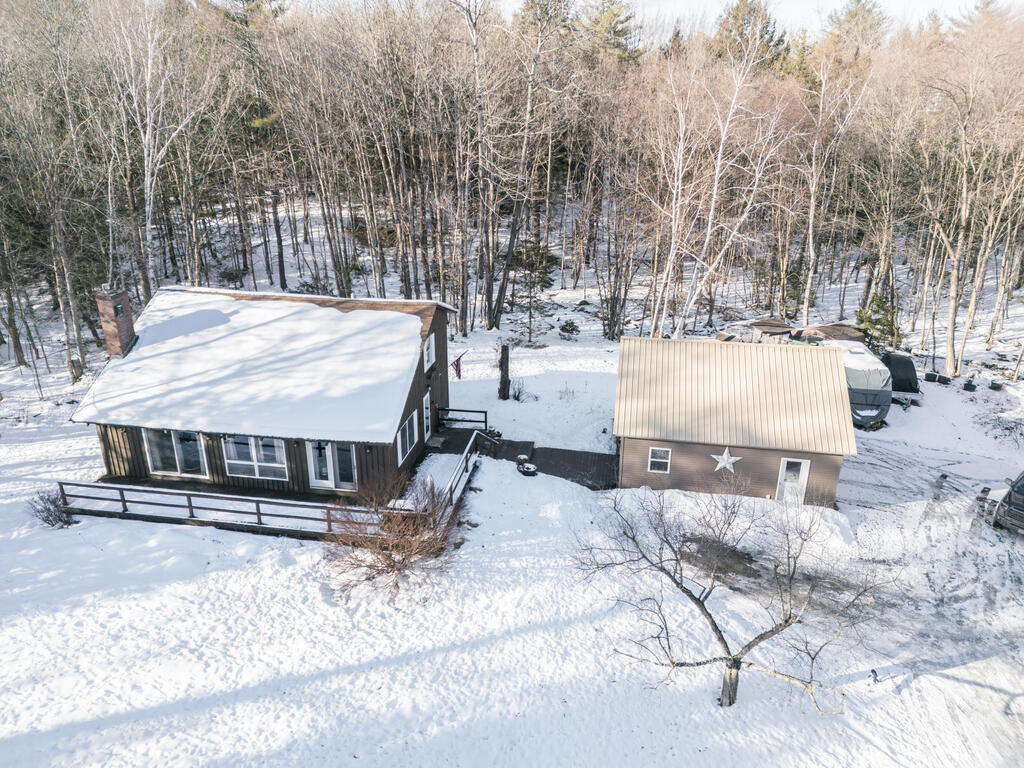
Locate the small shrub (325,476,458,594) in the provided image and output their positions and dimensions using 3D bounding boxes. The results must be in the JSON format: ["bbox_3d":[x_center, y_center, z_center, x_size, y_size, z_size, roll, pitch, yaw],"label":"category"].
[{"bbox_3d":[-3.969,4.884,22.994,4.100,2.400,3.400,3,20,8],"label":"small shrub"}]

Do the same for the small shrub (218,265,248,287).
[{"bbox_3d":[-21.531,-8.377,54.609,2.200,1.700,1.900,3,20,8],"label":"small shrub"}]

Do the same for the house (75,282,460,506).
[{"bbox_3d":[-10.087,-0.372,31.014,13.300,6.700,9.200,3,20,8],"label":"house"}]

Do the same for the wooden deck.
[{"bbox_3d":[0.442,3.136,30.269,8.100,0.550,4.300,3,20,8],"label":"wooden deck"}]

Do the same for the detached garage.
[{"bbox_3d":[8.782,0.836,29.599,8.600,5.310,7.860,4,20,10],"label":"detached garage"}]

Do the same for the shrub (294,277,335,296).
[{"bbox_3d":[-14.533,-7.156,51.983,2.700,1.600,2.000,3,20,8],"label":"shrub"}]

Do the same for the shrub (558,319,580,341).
[{"bbox_3d":[3.640,-3.492,44.745,1.350,1.100,1.250,3,20,8],"label":"shrub"}]

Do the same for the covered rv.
[{"bbox_3d":[16.794,-0.152,35.464,2.400,2.850,5.800,3,20,8],"label":"covered rv"}]

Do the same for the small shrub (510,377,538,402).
[{"bbox_3d":[0.588,0.198,36.019,1.350,1.150,1.100,3,20,8],"label":"small shrub"}]

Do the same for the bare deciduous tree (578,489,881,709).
[{"bbox_3d":[5.722,5.707,18.227,6.900,4.800,5.400,3,20,8],"label":"bare deciduous tree"}]

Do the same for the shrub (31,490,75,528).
[{"bbox_3d":[-16.709,4.530,25.690,1.500,1.100,1.250,3,20,8],"label":"shrub"}]

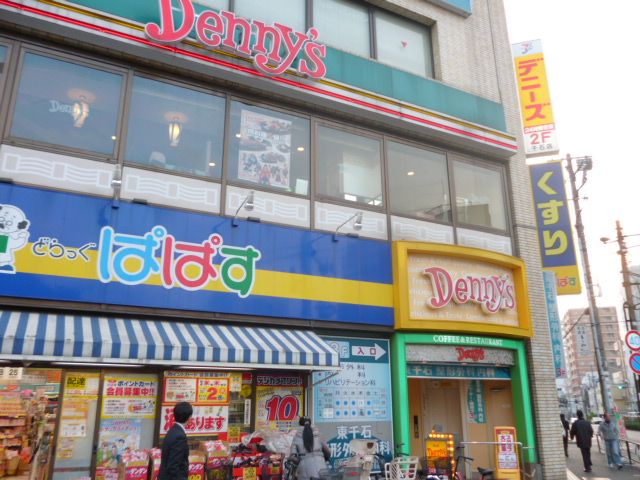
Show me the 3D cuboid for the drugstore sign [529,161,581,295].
[{"bbox_3d":[6.077,-0.305,13.434,0.870,3.580,0.250,-6,-18,17],"label":"drugstore sign"}]

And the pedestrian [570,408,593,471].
[{"bbox_3d":[7.921,6.014,15.515,0.600,1.720,0.420,-10,-20,30],"label":"pedestrian"}]

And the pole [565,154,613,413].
[{"bbox_3d":[10.378,2.077,20.034,0.420,11.818,0.420,-9,-20,26],"label":"pole"}]

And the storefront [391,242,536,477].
[{"bbox_3d":[2.907,2.523,10.534,3.650,4.700,0.900,8,-19,-25],"label":"storefront"}]

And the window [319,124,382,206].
[{"bbox_3d":[0.664,-1.589,11.303,1.620,1.650,0.100,8,-19,-24],"label":"window"}]

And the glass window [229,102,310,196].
[{"bbox_3d":[-0.987,-1.745,10.008,1.743,1.687,0.100,8,-19,-25],"label":"glass window"}]

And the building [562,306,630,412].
[{"bbox_3d":[103.316,44.688,194.773,16.000,34.500,18.000,-5,-18,16],"label":"building"}]

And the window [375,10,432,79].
[{"bbox_3d":[2.094,-4.723,12.785,1.700,1.412,0.100,8,-19,-25],"label":"window"}]

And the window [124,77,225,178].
[{"bbox_3d":[-2.683,-2.094,9.772,1.790,1.780,0.100,8,-19,-24],"label":"window"}]

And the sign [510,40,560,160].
[{"bbox_3d":[6.048,-4.004,14.605,0.850,3.580,0.250,-6,-18,17],"label":"sign"}]

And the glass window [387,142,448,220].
[{"bbox_3d":[2.210,-1.261,11.540,1.650,1.707,0.100,8,-19,-25],"label":"glass window"}]

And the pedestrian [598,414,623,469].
[{"bbox_3d":[9.424,6.556,16.921,0.580,1.700,0.420,-7,-19,22],"label":"pedestrian"}]

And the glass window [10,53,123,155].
[{"bbox_3d":[-4.345,-2.342,9.011,1.620,1.650,0.100,8,-19,-24],"label":"glass window"}]

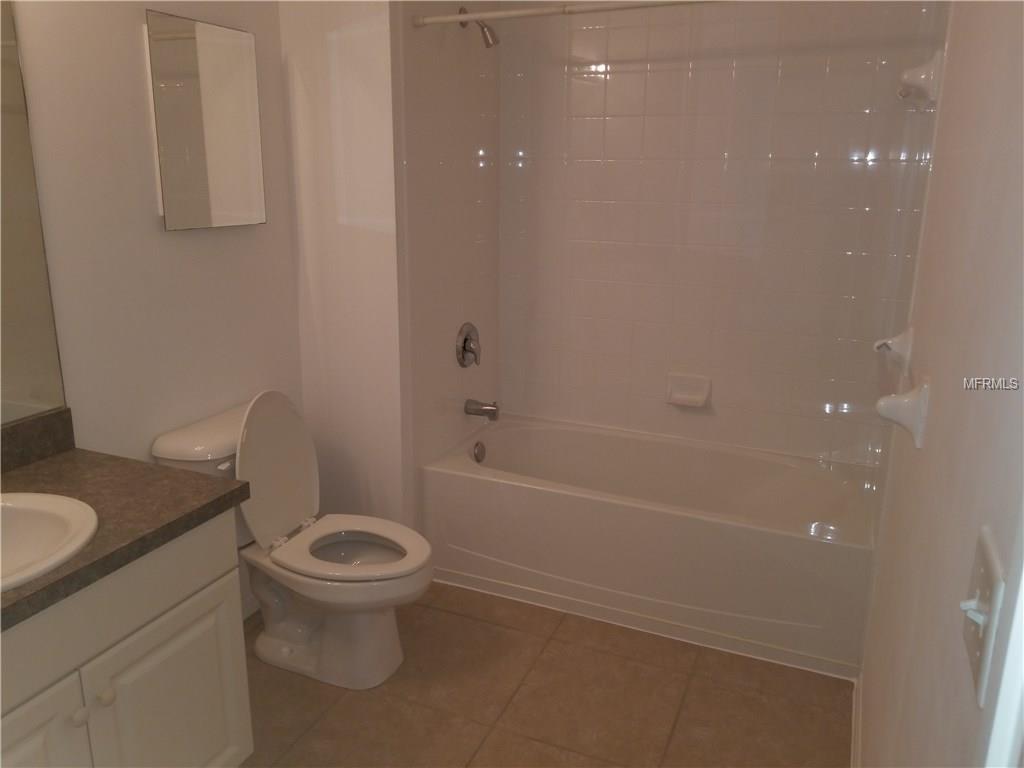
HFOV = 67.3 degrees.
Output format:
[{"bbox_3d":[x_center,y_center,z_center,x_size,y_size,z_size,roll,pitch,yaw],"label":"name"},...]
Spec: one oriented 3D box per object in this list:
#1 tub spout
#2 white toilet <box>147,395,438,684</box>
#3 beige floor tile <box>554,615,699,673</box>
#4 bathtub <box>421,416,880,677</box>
[{"bbox_3d":[-0.124,0.103,3.082,0.140,0.065,0.055,7,16,22],"label":"tub spout"},{"bbox_3d":[-0.599,0.446,2.364,0.755,0.840,0.470,7,16,22],"label":"white toilet"},{"bbox_3d":[0.369,0.846,2.530,0.463,0.010,0.172,7,16,22],"label":"beige floor tile"},{"bbox_3d":[0.507,0.519,2.918,1.520,0.440,0.760,7,16,22],"label":"bathtub"}]

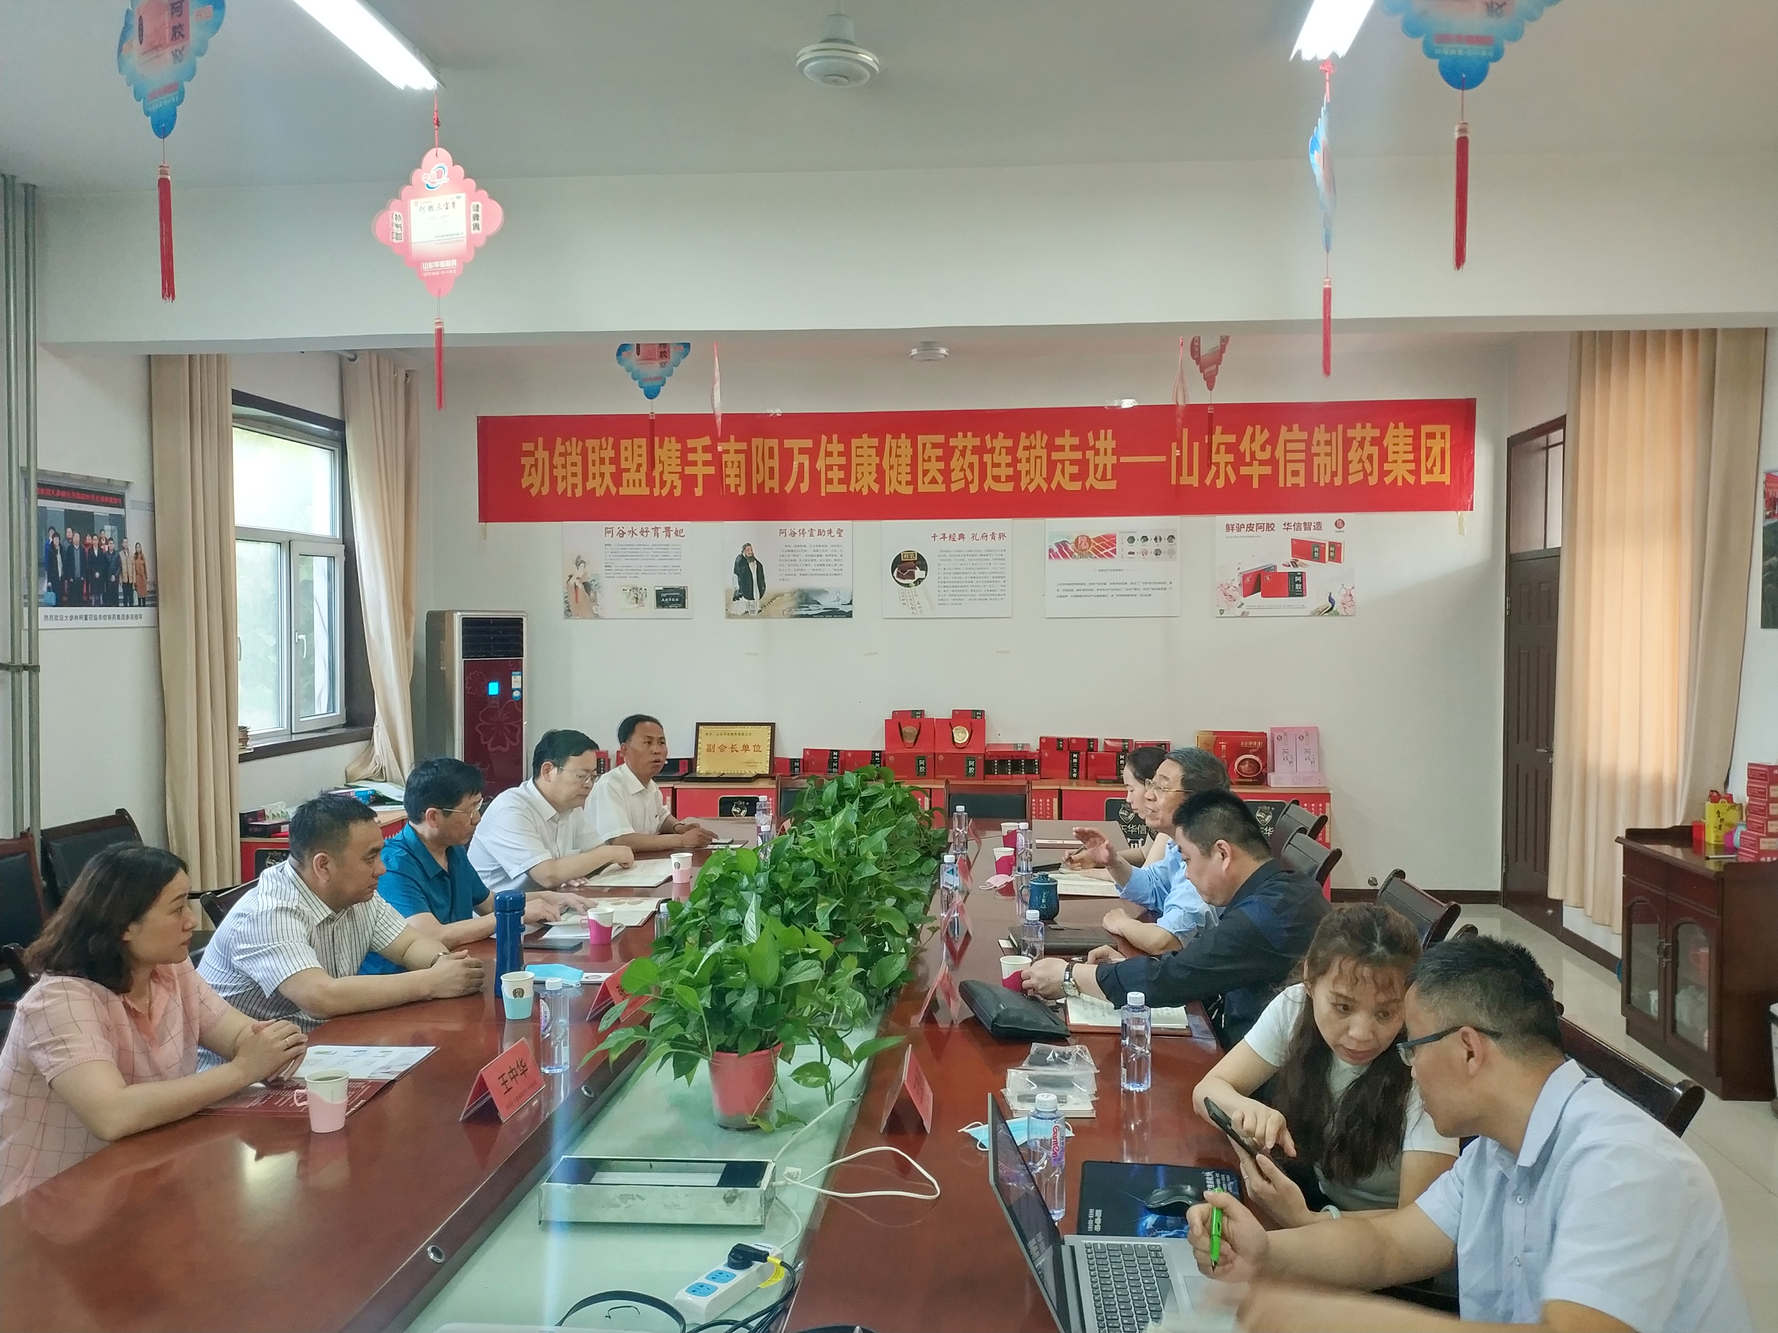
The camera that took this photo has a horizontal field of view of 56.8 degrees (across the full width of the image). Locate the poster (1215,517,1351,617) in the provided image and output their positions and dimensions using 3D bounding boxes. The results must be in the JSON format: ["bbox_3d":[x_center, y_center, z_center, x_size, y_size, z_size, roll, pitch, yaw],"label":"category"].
[{"bbox_3d":[2.306,-0.586,9.567,0.798,0.597,0.012,0,2,5],"label":"poster"}]

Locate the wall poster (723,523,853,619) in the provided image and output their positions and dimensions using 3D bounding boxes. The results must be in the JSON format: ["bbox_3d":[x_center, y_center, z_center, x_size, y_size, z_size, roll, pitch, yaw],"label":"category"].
[{"bbox_3d":[-0.598,-0.575,9.819,0.778,0.582,0.012,0,2,5],"label":"wall poster"}]

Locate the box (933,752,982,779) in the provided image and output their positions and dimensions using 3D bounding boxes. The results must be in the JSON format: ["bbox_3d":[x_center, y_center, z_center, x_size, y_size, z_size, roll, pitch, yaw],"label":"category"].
[{"bbox_3d":[0.422,0.594,9.848,0.290,0.160,0.090,0,1,5],"label":"box"}]

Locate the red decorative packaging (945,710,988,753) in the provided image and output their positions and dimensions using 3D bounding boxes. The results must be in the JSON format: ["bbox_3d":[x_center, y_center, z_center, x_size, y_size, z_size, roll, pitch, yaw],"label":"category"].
[{"bbox_3d":[0.435,0.379,9.655,0.284,0.252,0.120,0,2,5],"label":"red decorative packaging"}]

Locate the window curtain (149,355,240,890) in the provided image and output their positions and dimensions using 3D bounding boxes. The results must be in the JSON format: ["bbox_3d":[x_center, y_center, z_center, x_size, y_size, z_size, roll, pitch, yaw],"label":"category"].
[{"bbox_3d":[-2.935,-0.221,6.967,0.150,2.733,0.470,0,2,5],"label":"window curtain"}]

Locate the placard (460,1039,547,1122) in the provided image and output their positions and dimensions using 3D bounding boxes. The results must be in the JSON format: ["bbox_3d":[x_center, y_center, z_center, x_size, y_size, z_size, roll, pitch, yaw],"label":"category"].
[{"bbox_3d":[-0.702,0.752,3.006,0.085,0.095,0.220,0,2,7],"label":"placard"}]

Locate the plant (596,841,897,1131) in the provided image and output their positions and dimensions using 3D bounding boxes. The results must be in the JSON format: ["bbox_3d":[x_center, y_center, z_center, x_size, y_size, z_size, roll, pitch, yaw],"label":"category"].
[{"bbox_3d":[-0.271,0.599,3.098,0.550,0.487,0.470,0,2,5],"label":"plant"}]

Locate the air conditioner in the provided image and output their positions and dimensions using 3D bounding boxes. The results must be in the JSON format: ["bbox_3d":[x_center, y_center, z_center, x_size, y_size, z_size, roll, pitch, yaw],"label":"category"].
[{"bbox_3d":[-2.396,0.532,9.614,0.470,1.720,0.330,-2,2,-44],"label":"air conditioner"}]

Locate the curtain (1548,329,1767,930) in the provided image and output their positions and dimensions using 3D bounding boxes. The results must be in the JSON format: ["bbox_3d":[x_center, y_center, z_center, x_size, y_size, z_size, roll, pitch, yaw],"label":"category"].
[{"bbox_3d":[3.299,-0.242,7.266,0.180,2.900,2.420,0,1,5],"label":"curtain"}]

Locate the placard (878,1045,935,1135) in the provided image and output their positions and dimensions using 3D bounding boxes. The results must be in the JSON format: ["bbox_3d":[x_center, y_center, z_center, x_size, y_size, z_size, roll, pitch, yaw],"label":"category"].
[{"bbox_3d":[0.037,0.797,3.111,0.088,0.097,0.250,0,1,5],"label":"placard"}]

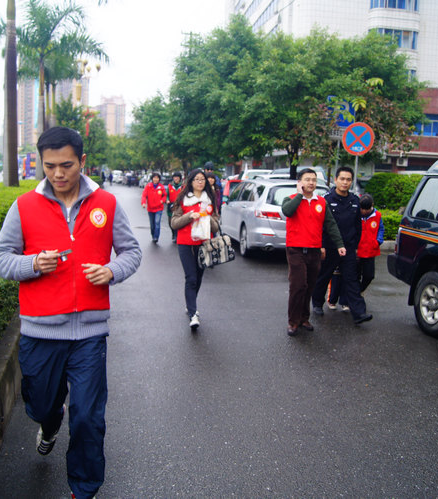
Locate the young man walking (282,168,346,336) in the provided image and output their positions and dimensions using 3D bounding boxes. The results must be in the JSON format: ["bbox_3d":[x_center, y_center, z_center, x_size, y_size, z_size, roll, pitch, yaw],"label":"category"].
[{"bbox_3d":[0.970,0.021,5.914,0.580,1.720,0.420,2,7,-5],"label":"young man walking"}]

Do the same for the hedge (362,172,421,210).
[{"bbox_3d":[4.917,-1.268,15.609,2.000,1.698,1.600,4,7,11],"label":"hedge"}]

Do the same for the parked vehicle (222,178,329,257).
[{"bbox_3d":[1.216,-0.787,12.919,1.800,1.550,4.800,1,7,-9],"label":"parked vehicle"}]

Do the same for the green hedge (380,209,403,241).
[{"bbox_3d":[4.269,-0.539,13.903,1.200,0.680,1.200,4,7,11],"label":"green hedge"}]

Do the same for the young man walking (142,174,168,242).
[{"bbox_3d":[-1.583,-1.032,13.748,0.600,1.610,0.450,1,7,-9],"label":"young man walking"}]

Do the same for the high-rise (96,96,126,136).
[{"bbox_3d":[-101.736,-106.069,524.575,26.000,71.584,24.000,0,8,-17],"label":"high-rise"}]

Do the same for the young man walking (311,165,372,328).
[{"bbox_3d":[1.489,-0.062,6.595,0.550,1.750,0.550,2,7,-3],"label":"young man walking"}]

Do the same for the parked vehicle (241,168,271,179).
[{"bbox_3d":[1.218,-2.294,22.691,1.750,1.750,4.400,2,7,-3],"label":"parked vehicle"}]

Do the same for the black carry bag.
[{"bbox_3d":[-0.026,0.000,5.850,0.380,0.360,0.190,-14,12,-18],"label":"black carry bag"}]

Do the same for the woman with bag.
[{"bbox_3d":[-0.243,0.001,5.945,0.520,1.660,0.450,1,7,-11],"label":"woman with bag"}]

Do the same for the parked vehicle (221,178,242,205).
[{"bbox_3d":[0.636,-1.522,18.755,1.700,1.470,4.400,1,7,-9],"label":"parked vehicle"}]

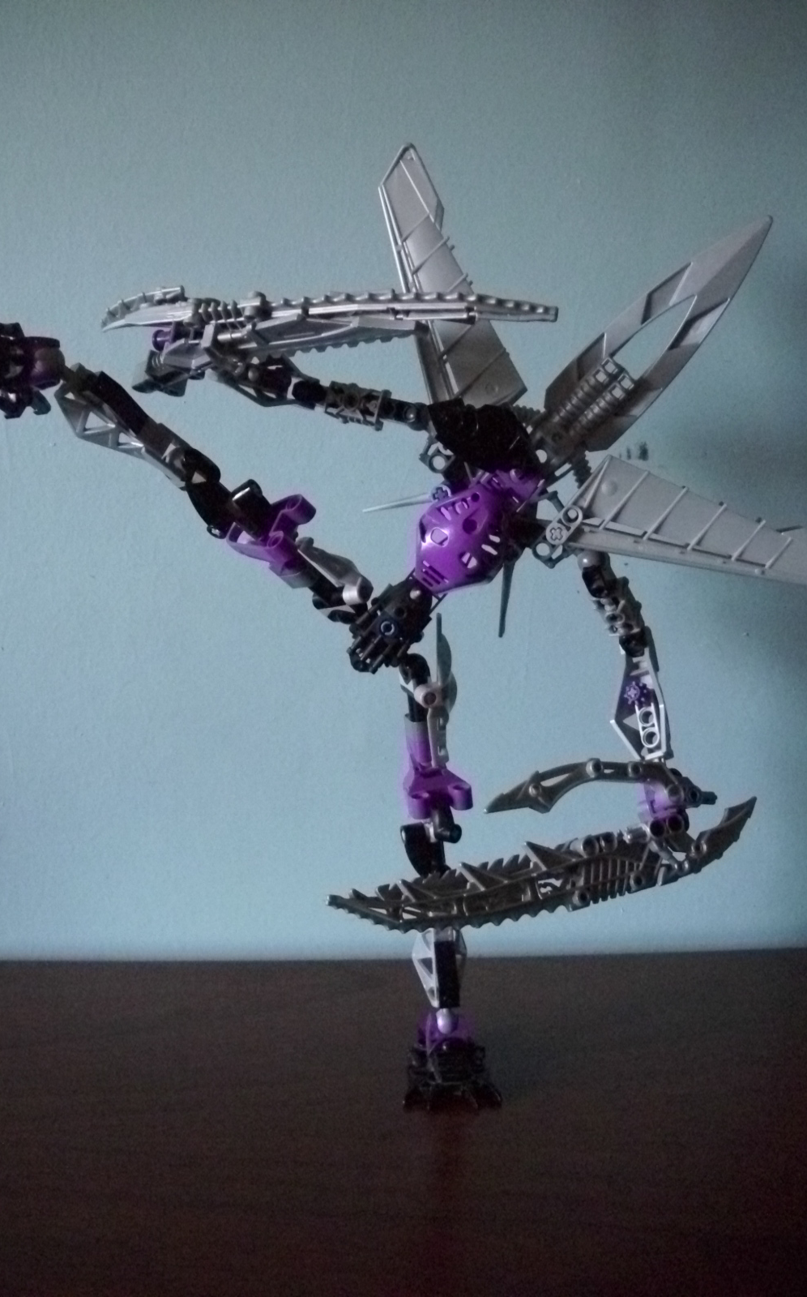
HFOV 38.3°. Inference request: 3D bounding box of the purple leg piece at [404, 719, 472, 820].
[{"bbox_3d":[0.012,0.042,0.405,0.023,0.033,0.019,-6,8,-19],"label":"purple leg piece"}]

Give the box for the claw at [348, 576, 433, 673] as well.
[{"bbox_3d":[-0.004,-0.008,0.400,0.022,0.036,0.020,41,0,2],"label":"claw"}]

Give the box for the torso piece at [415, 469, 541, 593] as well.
[{"bbox_3d":[0.026,-0.040,0.398,0.033,0.047,0.027,37,-3,7],"label":"torso piece"}]

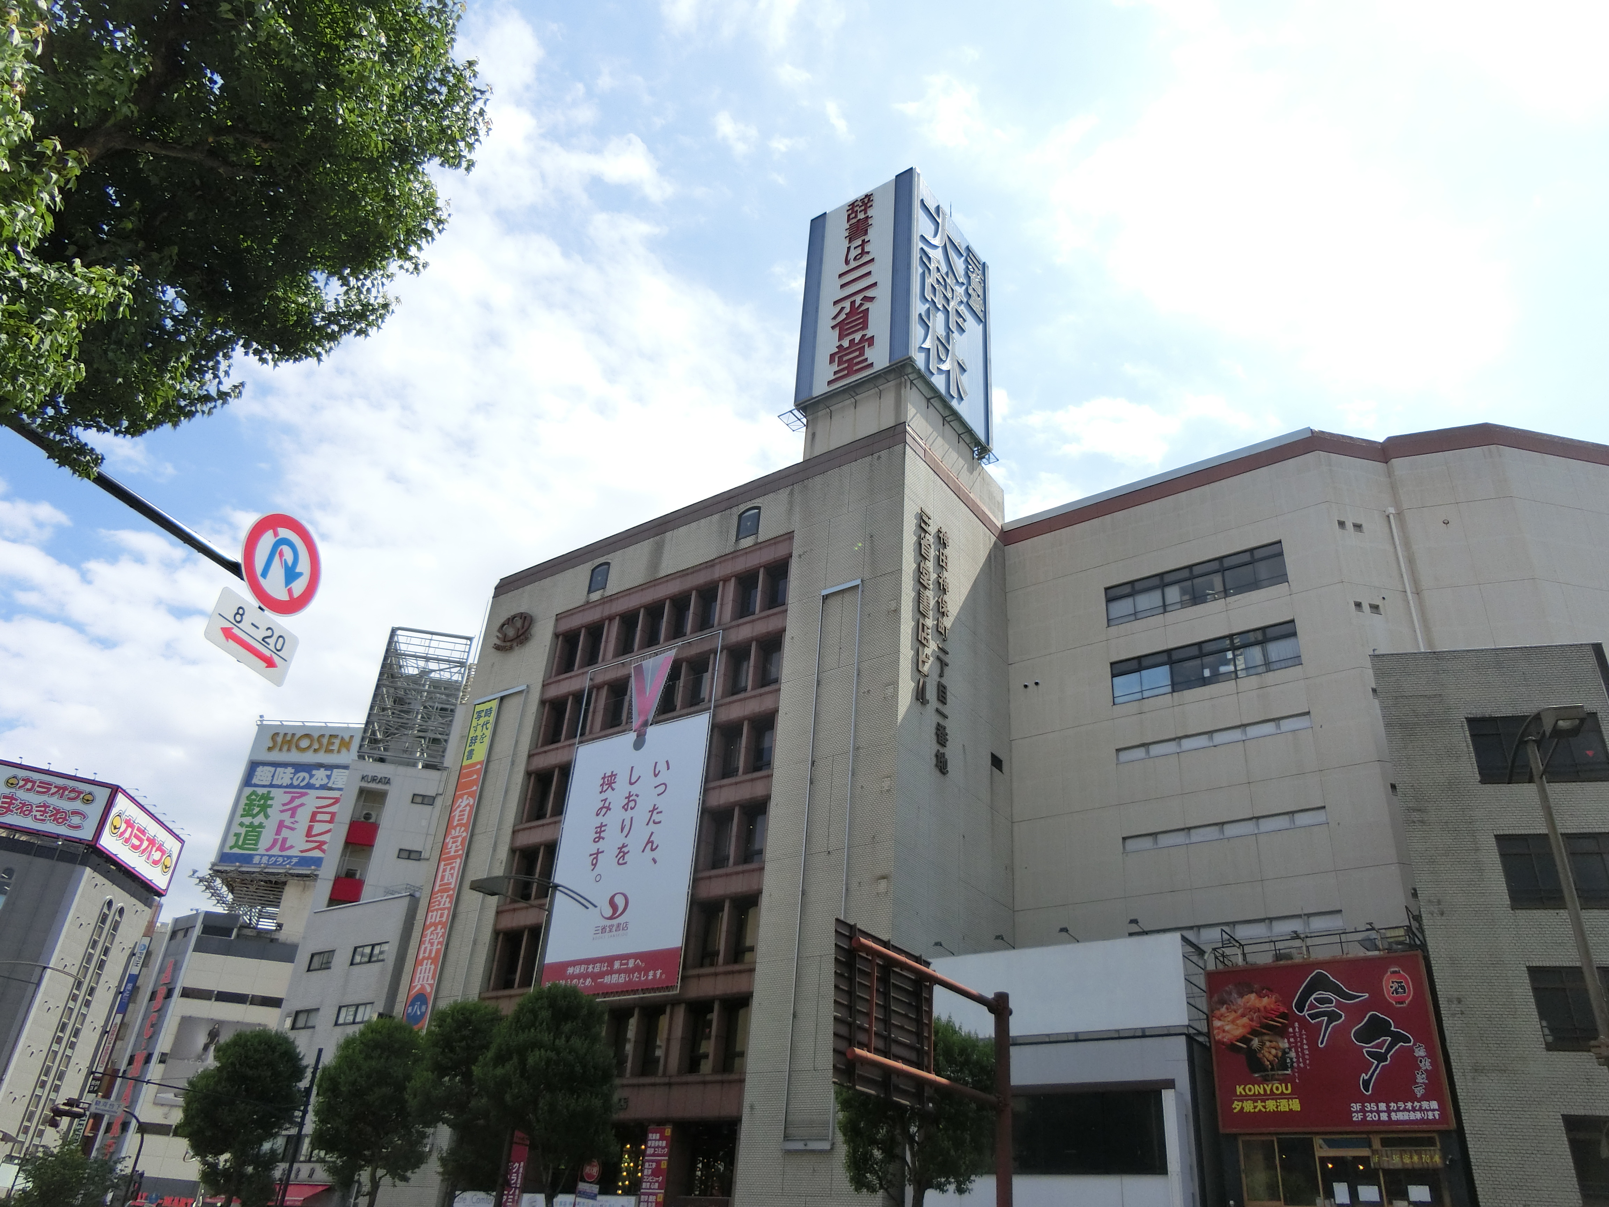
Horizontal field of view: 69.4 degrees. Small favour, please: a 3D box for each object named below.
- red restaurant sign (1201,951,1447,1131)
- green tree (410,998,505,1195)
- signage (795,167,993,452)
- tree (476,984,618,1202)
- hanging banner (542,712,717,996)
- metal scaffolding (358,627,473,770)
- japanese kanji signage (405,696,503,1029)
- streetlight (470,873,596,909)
[{"bbox_3d":[12.760,10.870,28.710,5.350,3.980,0.300,-17,-37,32],"label":"red restaurant sign"},{"bbox_3d":[-11.320,17.430,37.010,3.700,9.700,3.700,-17,-37,32],"label":"green tree"},{"bbox_3d":[4.450,-12.840,54.820,5.940,11.750,7.100,-17,-37,32],"label":"signage"},{"bbox_3d":[-7.980,16.360,34.890,4.300,9.800,4.300,-17,-37,32],"label":"tree"},{"bbox_3d":[-6.970,9.660,44.870,7.350,10.450,0.200,-17,-37,32],"label":"hanging banner"},{"bbox_3d":[-22.740,6.030,68.380,4.800,8.400,3.200,11,-31,-12],"label":"metal scaffolding"},{"bbox_3d":[-15.780,11.130,51.380,1.700,15.100,0.200,-17,-37,32],"label":"japanese kanji signage"},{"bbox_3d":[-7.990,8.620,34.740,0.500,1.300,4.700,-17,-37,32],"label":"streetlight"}]

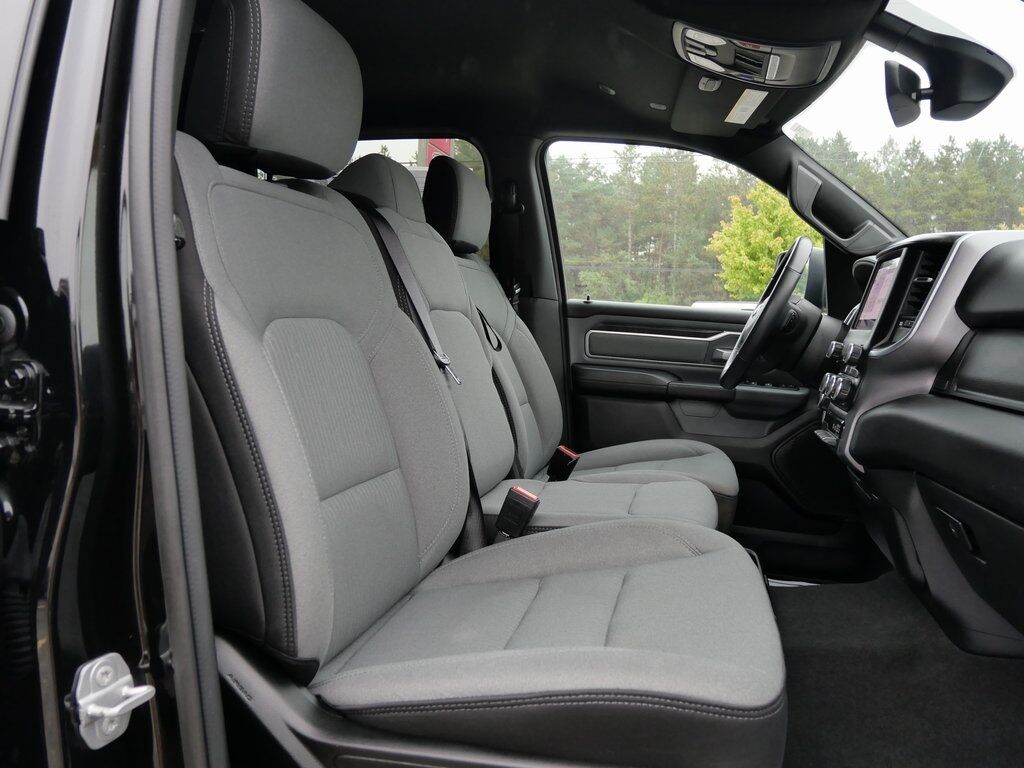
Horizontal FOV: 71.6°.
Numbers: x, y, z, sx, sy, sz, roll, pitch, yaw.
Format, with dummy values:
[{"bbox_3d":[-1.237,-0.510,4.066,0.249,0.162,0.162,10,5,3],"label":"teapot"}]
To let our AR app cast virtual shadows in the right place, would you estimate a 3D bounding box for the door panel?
[{"bbox_3d":[0.589,0.132,2.033,0.930,0.710,0.140,2,5,14],"label":"door panel"}]

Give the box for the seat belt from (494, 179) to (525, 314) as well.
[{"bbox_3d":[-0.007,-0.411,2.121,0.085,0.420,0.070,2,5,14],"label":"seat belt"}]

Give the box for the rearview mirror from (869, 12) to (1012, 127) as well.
[{"bbox_3d":[0.686,-0.513,1.153,0.190,0.160,0.250,3,5,26],"label":"rearview mirror"}]

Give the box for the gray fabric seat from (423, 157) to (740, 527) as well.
[{"bbox_3d":[0.153,-0.067,1.745,0.820,1.000,0.540,2,5,14],"label":"gray fabric seat"}]

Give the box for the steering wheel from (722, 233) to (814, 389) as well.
[{"bbox_3d":[0.586,-0.160,1.629,0.100,0.380,0.380,28,10,11],"label":"steering wheel"}]

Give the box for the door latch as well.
[{"bbox_3d":[-0.315,0.249,0.558,0.034,0.067,0.050,2,5,14],"label":"door latch"}]

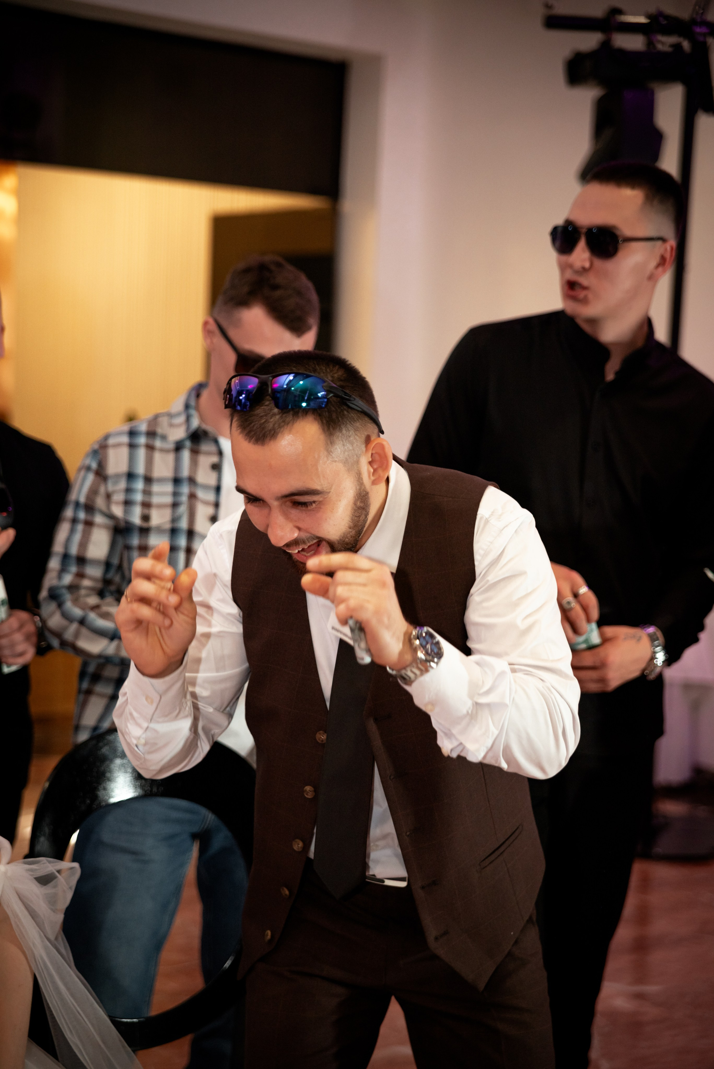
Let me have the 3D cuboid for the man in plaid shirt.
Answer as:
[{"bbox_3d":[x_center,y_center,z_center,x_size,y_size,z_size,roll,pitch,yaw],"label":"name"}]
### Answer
[{"bbox_3d":[-0.273,0.416,3.474,0.530,1.750,0.410,-2,9,-33],"label":"man in plaid shirt"}]

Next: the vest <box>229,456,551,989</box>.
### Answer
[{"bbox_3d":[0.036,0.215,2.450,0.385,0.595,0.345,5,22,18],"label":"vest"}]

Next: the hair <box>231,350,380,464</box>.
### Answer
[{"bbox_3d":[-0.054,-0.126,2.280,0.165,0.155,0.195,7,36,32],"label":"hair"}]

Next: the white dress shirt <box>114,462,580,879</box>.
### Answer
[{"bbox_3d":[-0.011,0.159,2.350,0.530,0.520,0.430,5,18,16],"label":"white dress shirt"}]

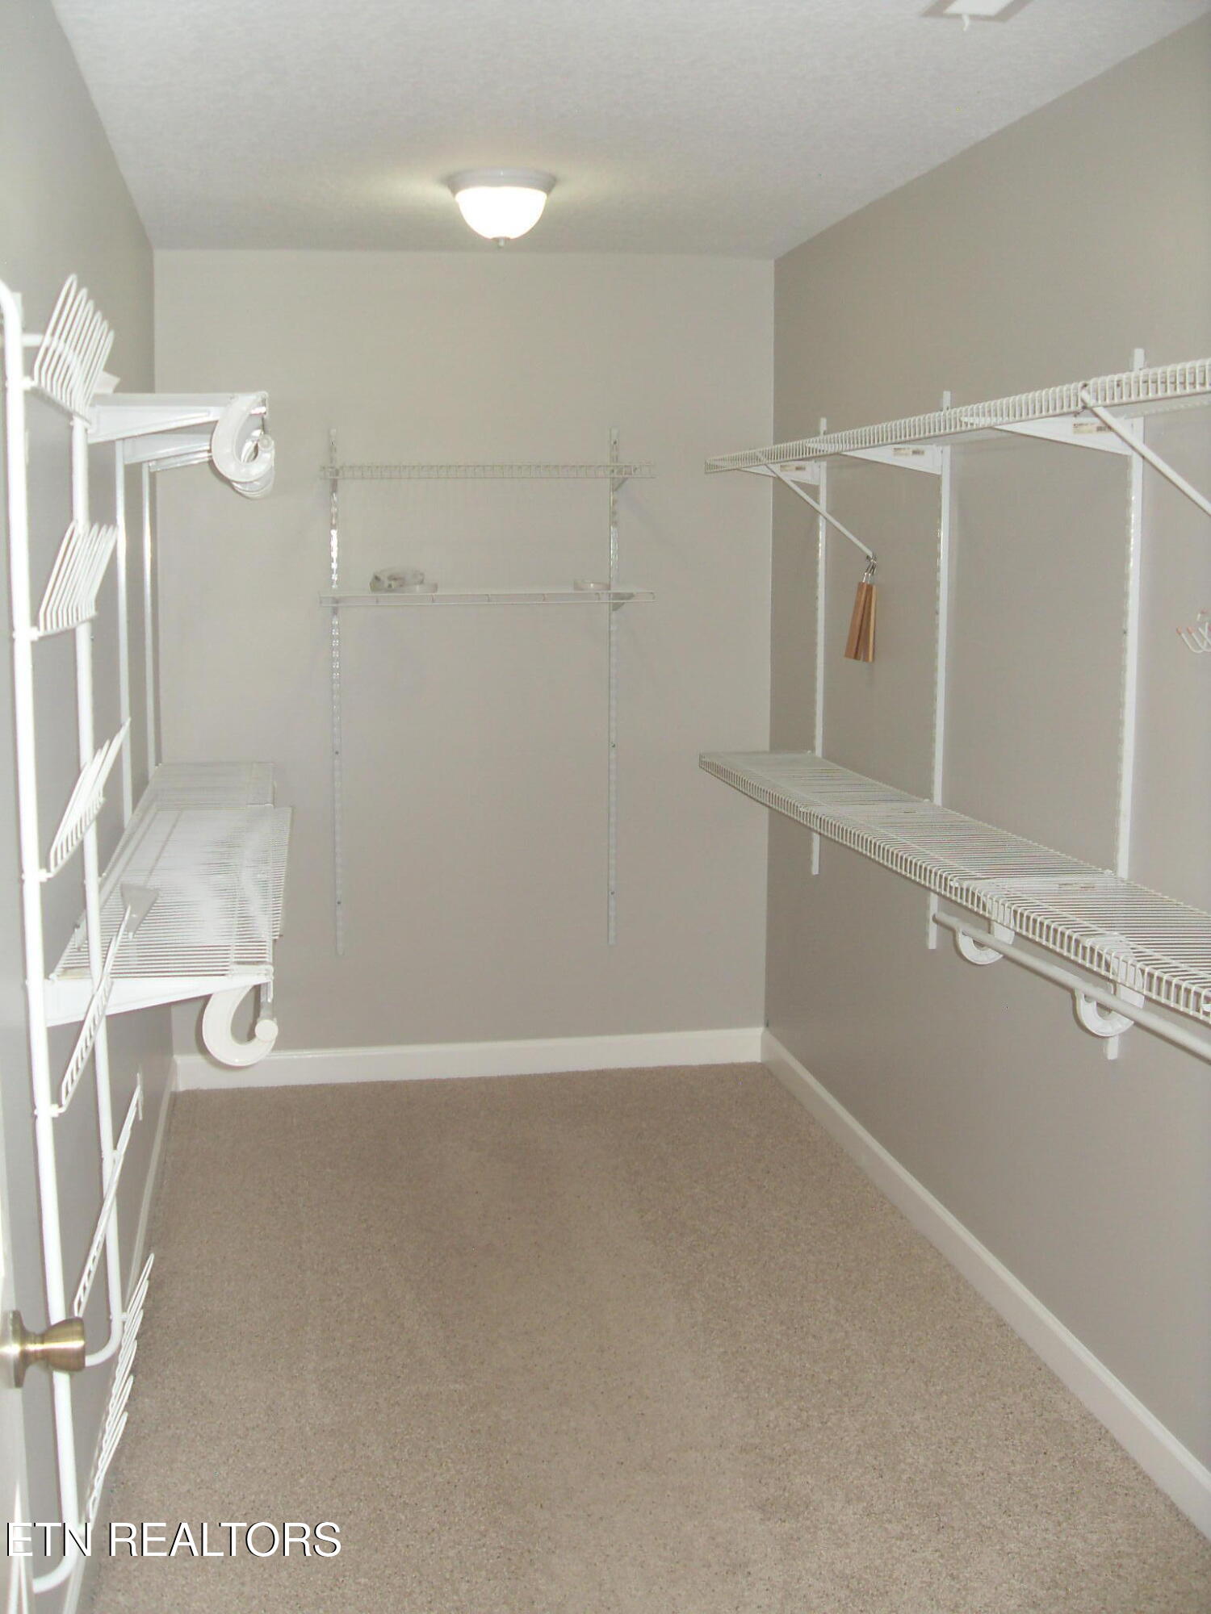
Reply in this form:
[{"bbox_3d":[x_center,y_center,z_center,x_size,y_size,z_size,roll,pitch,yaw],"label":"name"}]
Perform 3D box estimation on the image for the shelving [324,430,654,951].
[{"bbox_3d":[-0.343,-0.306,4.906,0.904,1.522,0.306,-1,9,-11],"label":"shelving"}]

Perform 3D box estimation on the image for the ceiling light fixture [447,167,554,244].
[{"bbox_3d":[-0.235,-1.339,3.895,0.252,0.153,0.252,-1,9,-11],"label":"ceiling light fixture"}]

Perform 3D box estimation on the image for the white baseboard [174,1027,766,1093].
[{"bbox_3d":[-0.381,0.762,5.209,1.777,0.103,0.015,-1,9,-11],"label":"white baseboard"}]

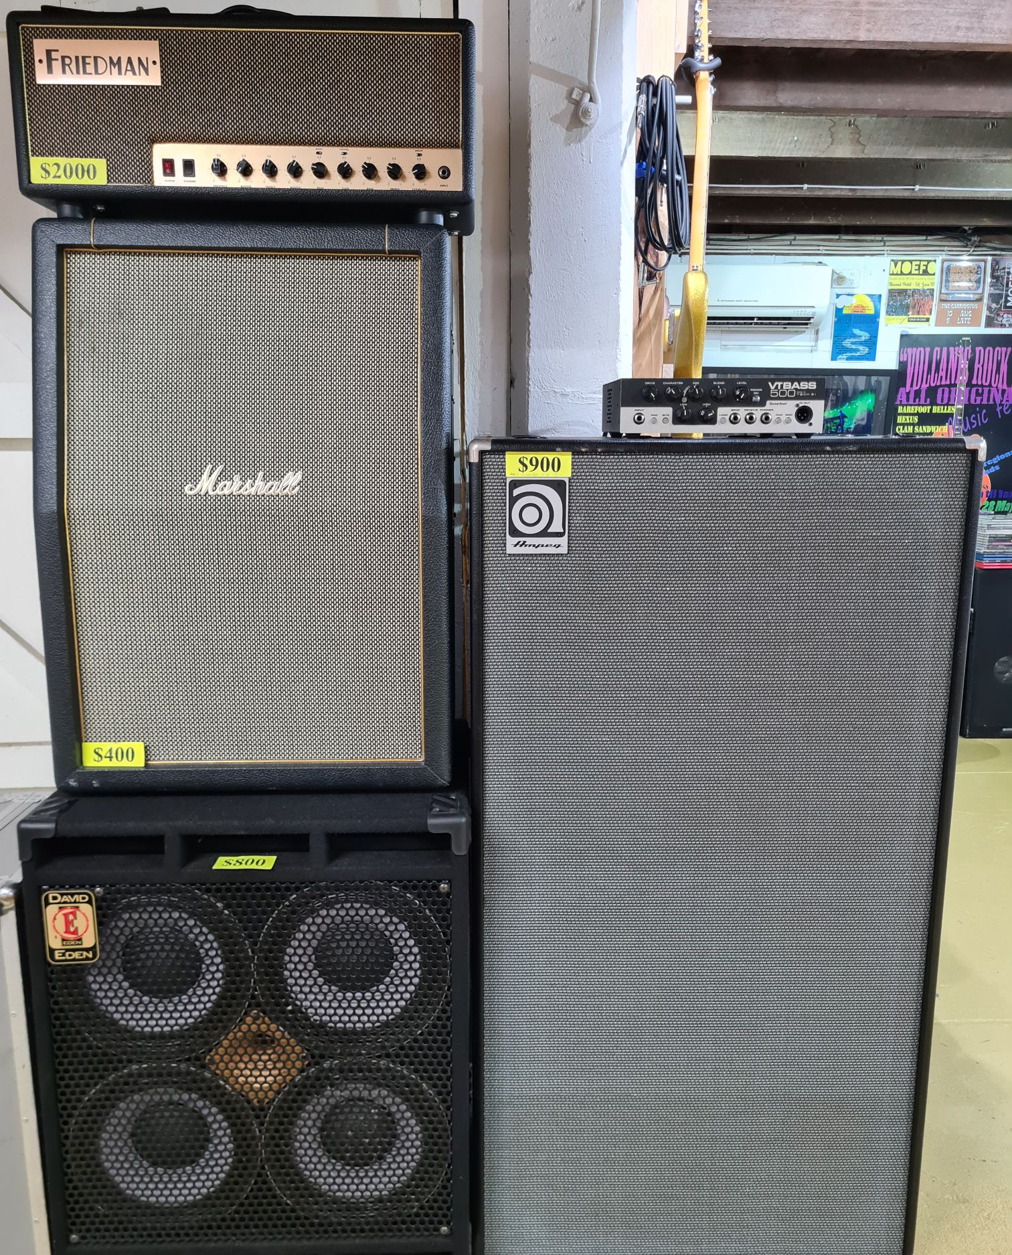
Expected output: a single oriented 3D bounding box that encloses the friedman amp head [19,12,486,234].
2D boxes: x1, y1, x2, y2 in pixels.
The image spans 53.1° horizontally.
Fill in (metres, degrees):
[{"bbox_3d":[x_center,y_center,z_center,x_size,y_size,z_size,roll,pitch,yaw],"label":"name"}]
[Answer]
[{"bbox_3d":[-0.322,-0.649,1.357,0.560,0.236,0.225,0,10,-2],"label":"friedman amp head"}]

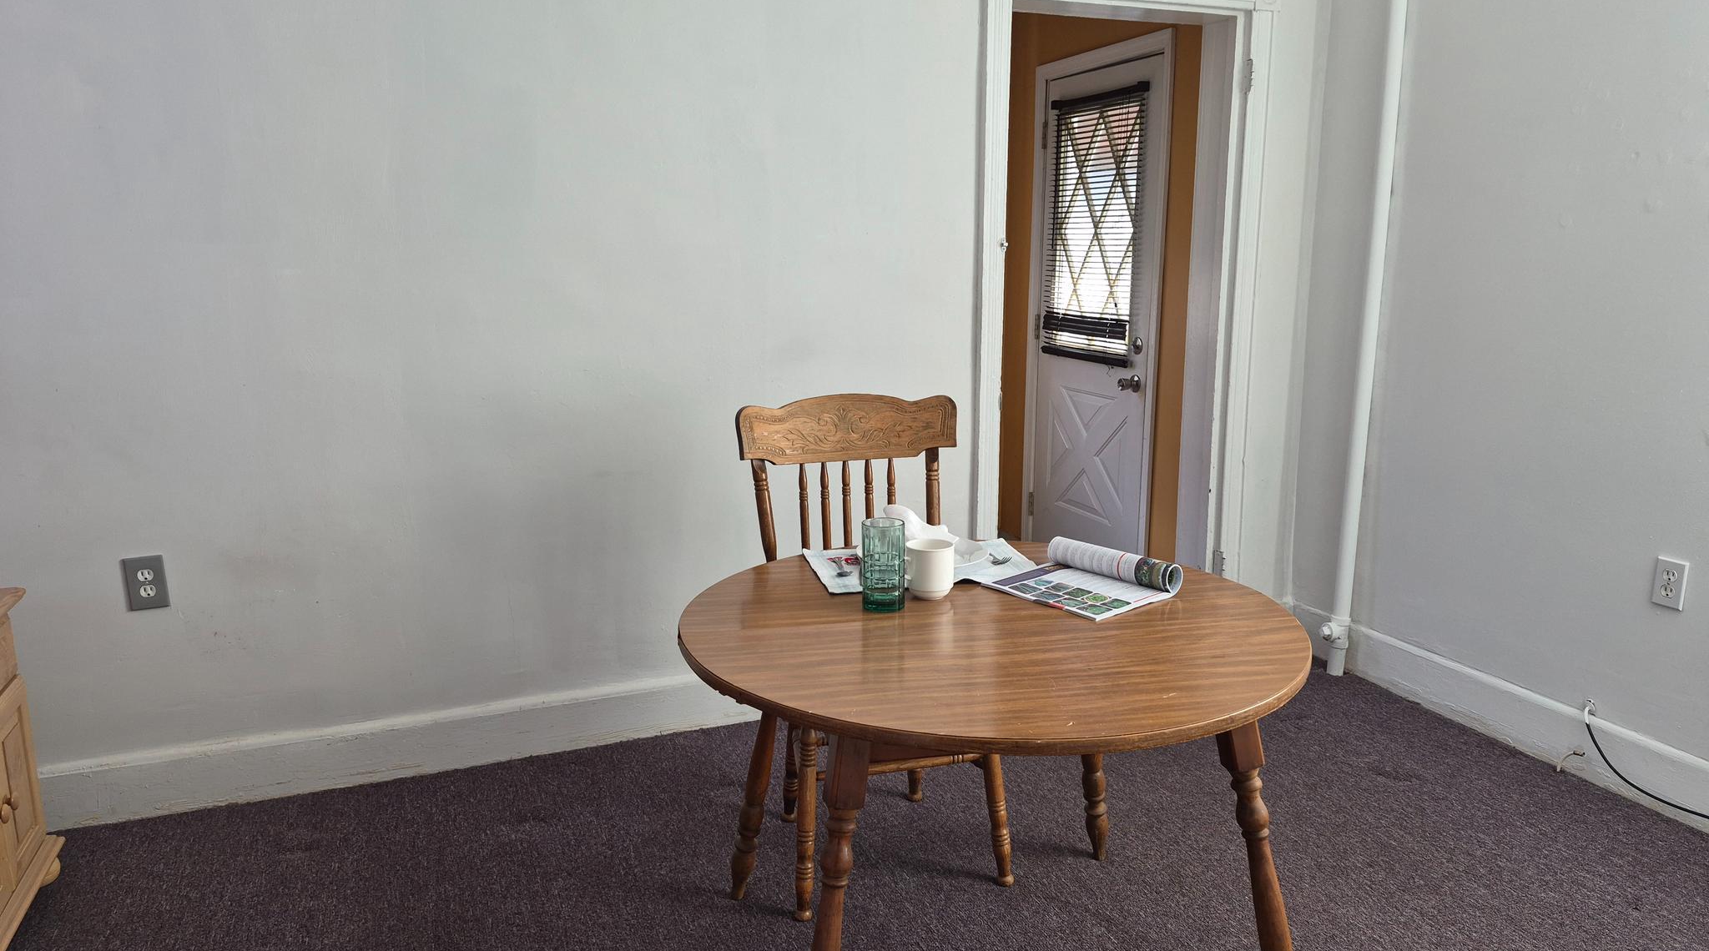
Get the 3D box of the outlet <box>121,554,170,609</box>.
[{"bbox_3d":[-1.672,0.254,2.679,0.081,0.124,0.011,-5,12,-20],"label":"outlet"}]

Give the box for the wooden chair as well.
[{"bbox_3d":[0.053,0.355,2.507,0.535,1.030,0.510,-4,12,-16],"label":"wooden chair"}]

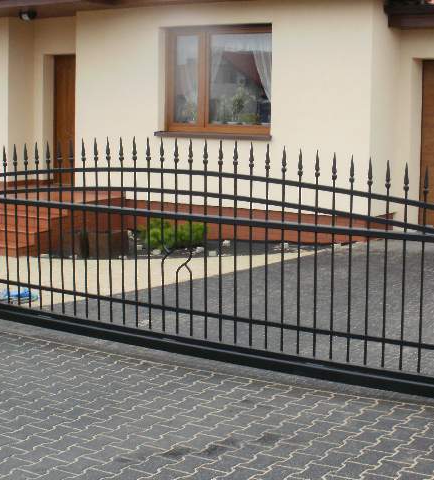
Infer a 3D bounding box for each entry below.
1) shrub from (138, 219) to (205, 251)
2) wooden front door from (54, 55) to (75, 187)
[{"bbox_3d":[-0.573,-0.085,12.150,0.860,0.440,0.780,6,9,33],"label":"shrub"},{"bbox_3d":[-2.150,-1.855,14.850,0.970,2.060,0.090,6,9,33],"label":"wooden front door"}]

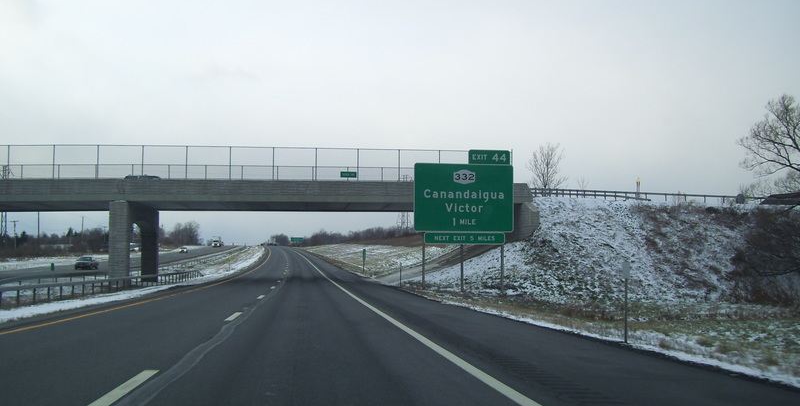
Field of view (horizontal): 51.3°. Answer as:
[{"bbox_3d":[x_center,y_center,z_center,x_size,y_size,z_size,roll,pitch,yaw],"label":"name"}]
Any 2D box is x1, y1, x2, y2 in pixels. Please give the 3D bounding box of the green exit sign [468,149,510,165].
[{"bbox_3d":[4.743,-2.409,44.000,2.130,0.750,0.060,1,-4,-9],"label":"green exit sign"}]

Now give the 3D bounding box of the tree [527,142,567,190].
[{"bbox_3d":[18.592,-3.845,105.000,5.300,7.500,5.300,0,-4,0],"label":"tree"}]

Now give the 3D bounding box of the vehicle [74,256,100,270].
[{"bbox_3d":[-36.037,6.949,96.000,1.840,1.630,5.000,1,-4,-8],"label":"vehicle"}]

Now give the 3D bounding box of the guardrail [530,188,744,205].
[{"bbox_3d":[19.402,-0.460,67.200,19.200,0.850,0.300,1,-4,-14],"label":"guardrail"}]

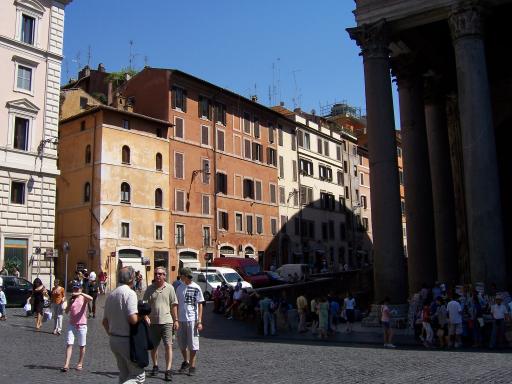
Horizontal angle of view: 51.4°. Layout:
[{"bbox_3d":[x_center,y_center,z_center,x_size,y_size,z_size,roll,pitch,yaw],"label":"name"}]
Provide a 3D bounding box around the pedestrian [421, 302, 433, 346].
[{"bbox_3d":[6.796,5.293,21.331,0.500,1.660,0.450,-5,-10,26],"label":"pedestrian"}]

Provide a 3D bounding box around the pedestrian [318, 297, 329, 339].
[{"bbox_3d":[2.753,5.122,21.715,0.500,1.650,0.380,-3,-10,10],"label":"pedestrian"}]

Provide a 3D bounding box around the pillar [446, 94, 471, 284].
[{"bbox_3d":[14.074,0.232,35.948,1.600,14.210,1.500,-7,-11,37],"label":"pillar"}]

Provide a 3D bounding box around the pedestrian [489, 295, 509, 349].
[{"bbox_3d":[8.013,4.271,17.560,0.600,1.750,0.400,-5,-11,17],"label":"pedestrian"}]

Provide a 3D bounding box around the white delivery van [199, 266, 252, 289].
[{"bbox_3d":[-2.123,6.857,39.622,1.900,2.120,4.600,8,-14,-41],"label":"white delivery van"}]

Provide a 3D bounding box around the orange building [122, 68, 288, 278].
[{"bbox_3d":[-5.964,-0.299,55.676,9.200,20.800,16.200,-9,-13,37],"label":"orange building"}]

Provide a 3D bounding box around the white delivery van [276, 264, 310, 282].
[{"bbox_3d":[3.243,8.356,54.000,4.000,1.860,1.680,-7,-11,37],"label":"white delivery van"}]

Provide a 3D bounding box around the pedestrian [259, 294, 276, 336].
[{"bbox_3d":[0.491,5.234,22.591,0.580,1.700,0.400,-2,-9,9],"label":"pedestrian"}]

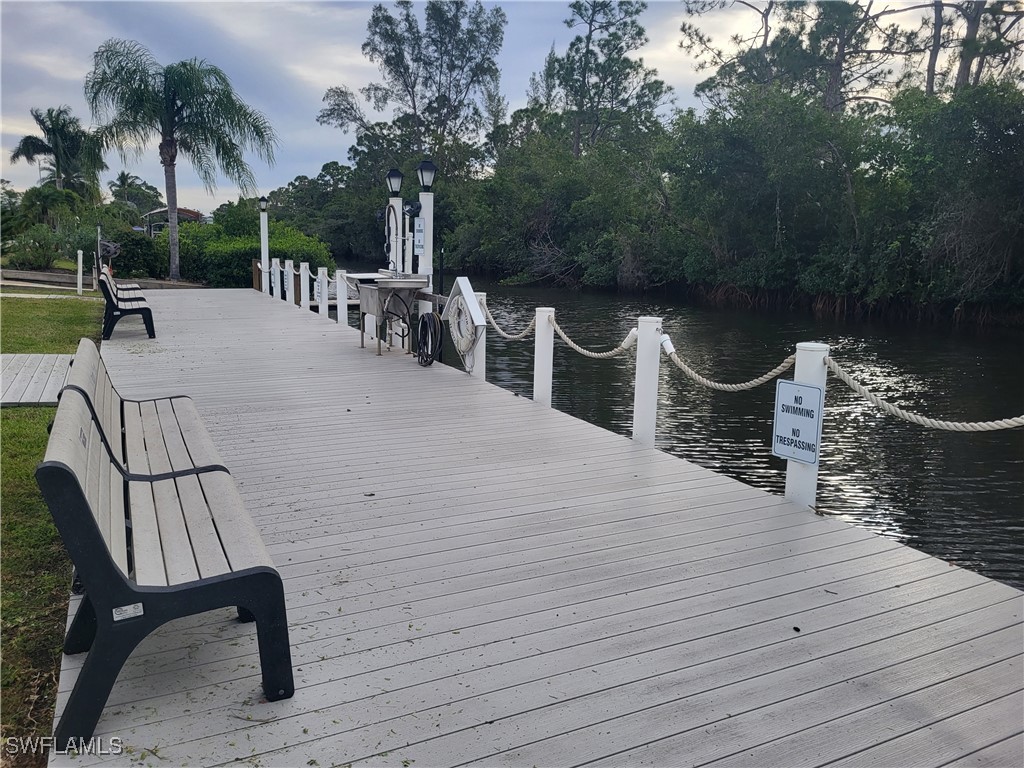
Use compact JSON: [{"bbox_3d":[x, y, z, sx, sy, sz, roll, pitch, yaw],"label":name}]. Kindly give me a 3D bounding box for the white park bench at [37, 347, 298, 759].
[{"bbox_3d":[-1.652,0.363,3.538,0.677,0.851,2.914,-4,11,-27],"label":"white park bench"}]

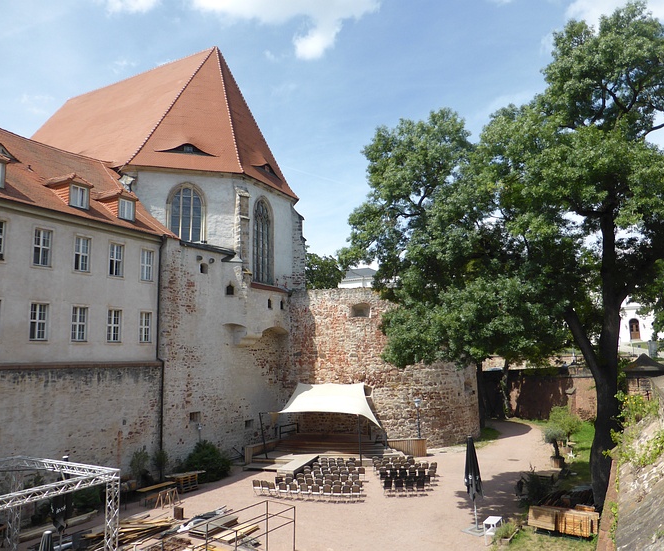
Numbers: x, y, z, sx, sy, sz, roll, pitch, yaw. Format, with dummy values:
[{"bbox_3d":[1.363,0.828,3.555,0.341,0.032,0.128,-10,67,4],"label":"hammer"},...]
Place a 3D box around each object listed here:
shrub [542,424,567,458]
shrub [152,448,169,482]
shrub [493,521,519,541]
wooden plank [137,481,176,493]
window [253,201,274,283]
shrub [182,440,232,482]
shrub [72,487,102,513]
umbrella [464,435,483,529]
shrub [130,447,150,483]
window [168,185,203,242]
[{"bbox_3d":[14.865,11.180,35.404,1.600,1.850,1.600,-1,-9,0],"label":"shrub"},{"bbox_3d":[-10.533,11.714,32.760,1.050,2.050,1.050,-1,-9,0],"label":"shrub"},{"bbox_3d":[7.062,10.181,21.252,0.900,0.600,0.950,-7,-11,35],"label":"shrub"},{"bbox_3d":[-9.331,11.284,28.323,0.520,0.050,2.250,-5,-10,26],"label":"wooden plank"},{"bbox_3d":[-5.978,-2.893,45.997,0.400,7.600,2.850,-6,-10,30],"label":"window"},{"bbox_3d":[-8.042,11.766,34.063,2.300,2.250,2.900,-6,-10,30],"label":"shrub"},{"bbox_3d":[-12.528,11.337,27.126,1.200,1.150,1.300,-6,-10,30],"label":"shrub"},{"bbox_3d":[6.158,9.036,23.064,0.750,3.750,0.750,-1,-9,0],"label":"umbrella"},{"bbox_3d":[-11.469,11.493,31.705,1.150,2.200,1.150,-1,-9,0],"label":"shrub"},{"bbox_3d":[-11.702,-4.971,42.740,2.950,4.900,0.400,1,-9,-15],"label":"window"}]

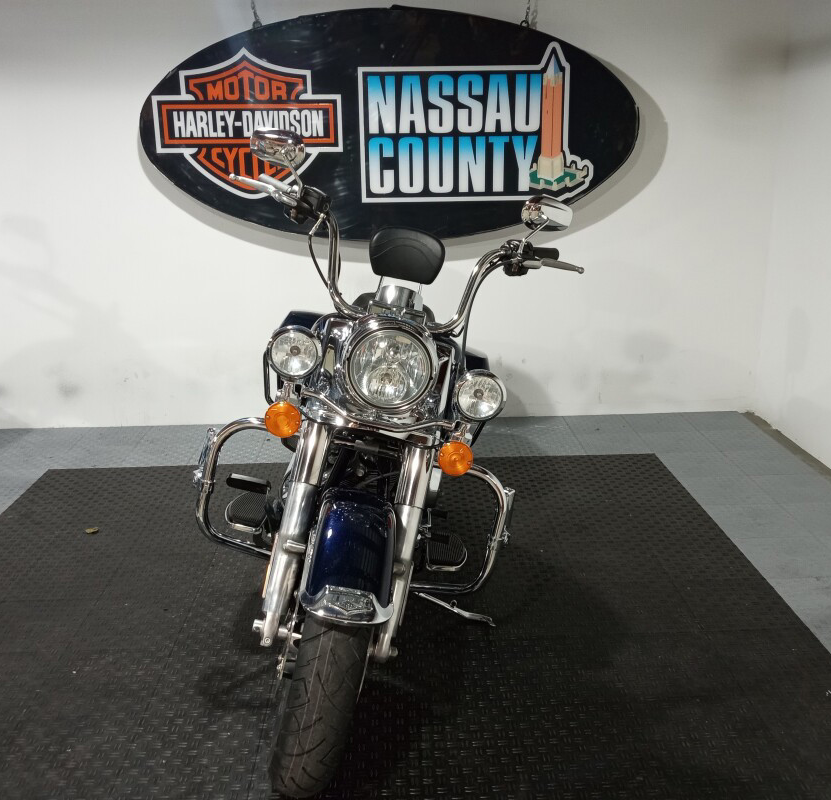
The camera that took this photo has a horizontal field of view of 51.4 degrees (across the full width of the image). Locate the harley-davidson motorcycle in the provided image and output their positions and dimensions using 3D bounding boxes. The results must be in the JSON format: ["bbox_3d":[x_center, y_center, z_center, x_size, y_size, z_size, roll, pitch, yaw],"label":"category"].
[{"bbox_3d":[-0.093,-0.086,2.667,0.960,1.380,2.420,5,16,0],"label":"harley-davidson motorcycle"}]

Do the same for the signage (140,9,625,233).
[{"bbox_3d":[-0.115,-1.271,4.035,2.321,1.030,0.080,-1,16,-1],"label":"signage"}]

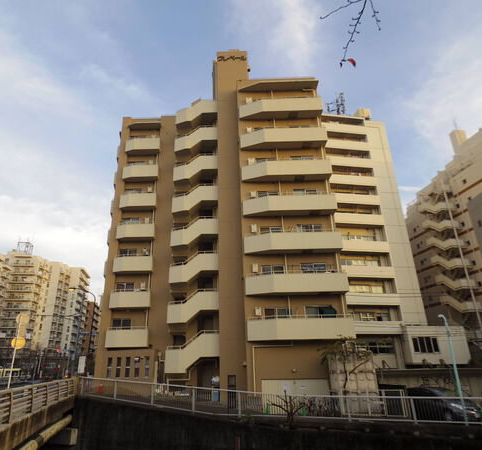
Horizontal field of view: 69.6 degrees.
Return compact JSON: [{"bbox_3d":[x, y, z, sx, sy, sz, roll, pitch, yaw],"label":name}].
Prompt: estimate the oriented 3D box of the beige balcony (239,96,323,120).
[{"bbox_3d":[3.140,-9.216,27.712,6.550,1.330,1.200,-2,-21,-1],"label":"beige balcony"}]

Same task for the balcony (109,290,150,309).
[{"bbox_3d":[-8.493,5.841,27.012,3.200,1.350,1.200,-1,-21,-3],"label":"balcony"}]

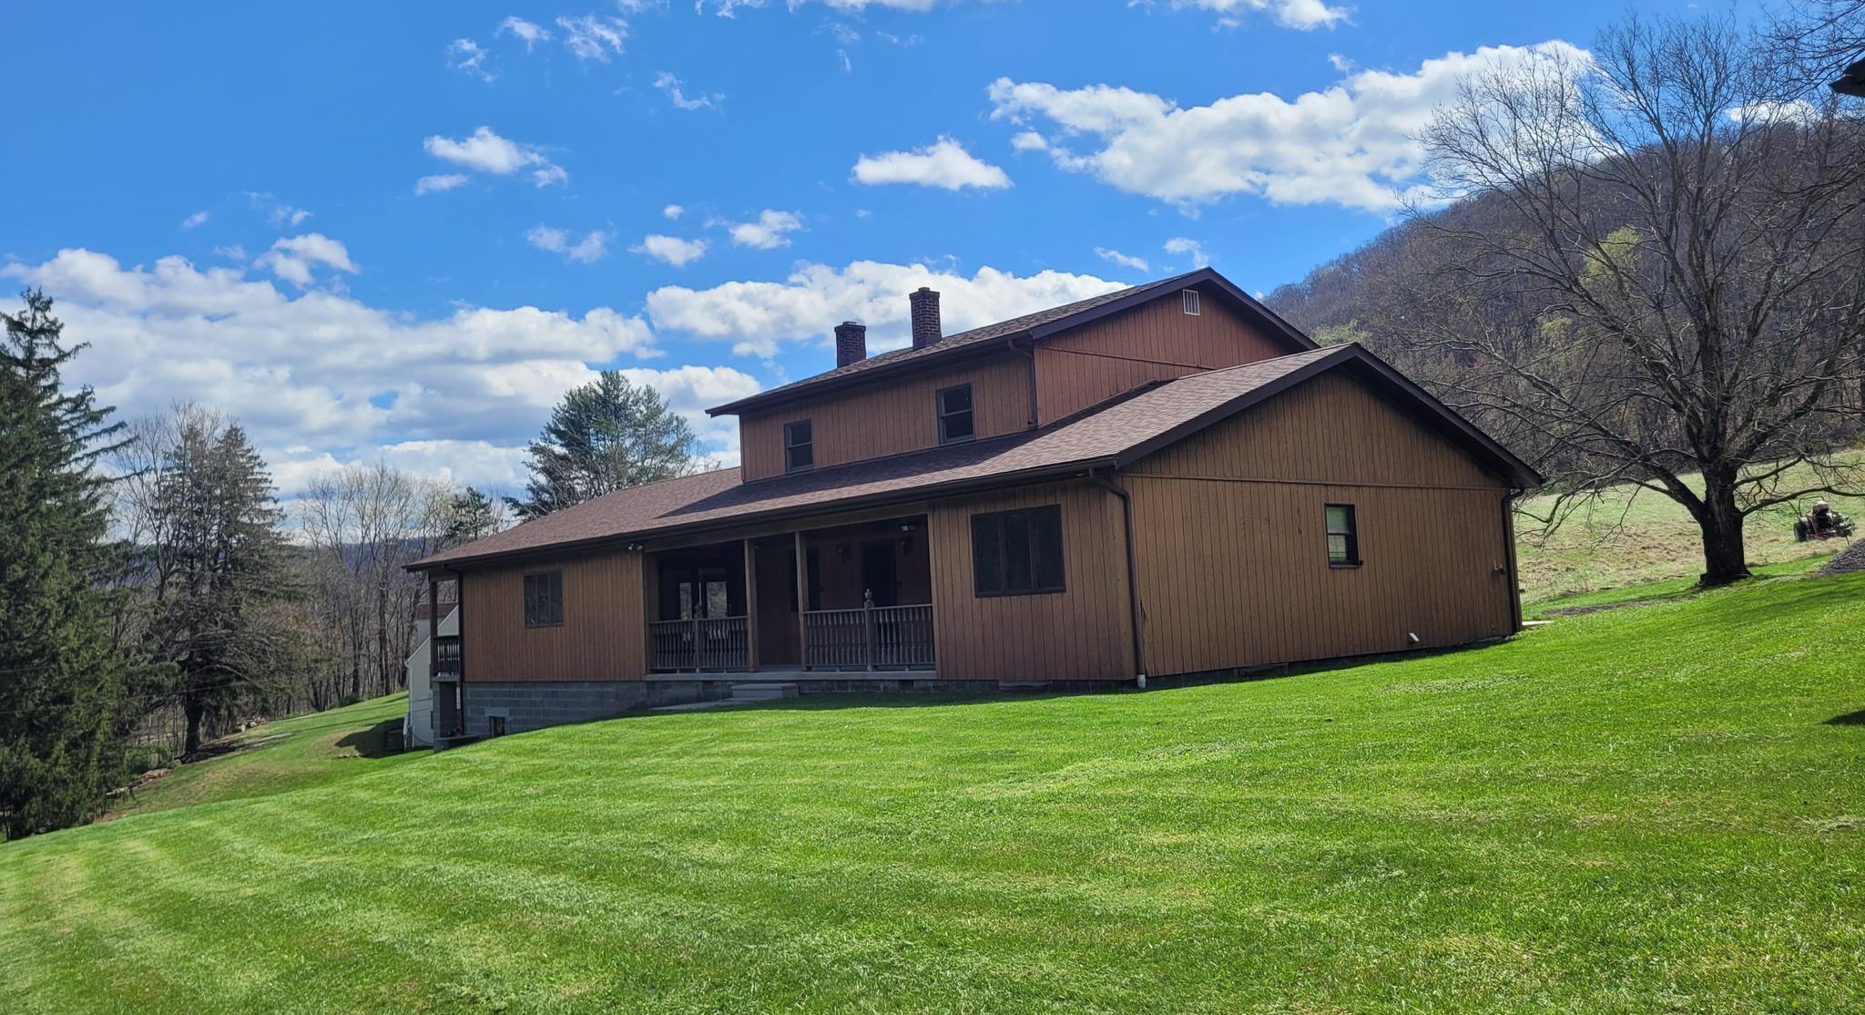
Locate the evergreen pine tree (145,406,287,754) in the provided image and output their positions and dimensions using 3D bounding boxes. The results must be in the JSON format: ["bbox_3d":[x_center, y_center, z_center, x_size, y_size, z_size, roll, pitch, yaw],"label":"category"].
[{"bbox_3d":[-26.284,2.830,51.533,5.500,12.800,5.500,-3,-4,0],"label":"evergreen pine tree"}]

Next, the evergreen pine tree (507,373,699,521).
[{"bbox_3d":[-14.682,1.531,64.435,8.800,15.500,8.800,-3,-4,0],"label":"evergreen pine tree"}]

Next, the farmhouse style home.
[{"bbox_3d":[-0.709,0.291,29.658,12.209,9.039,21.963,1,-6,-43],"label":"farmhouse style home"}]

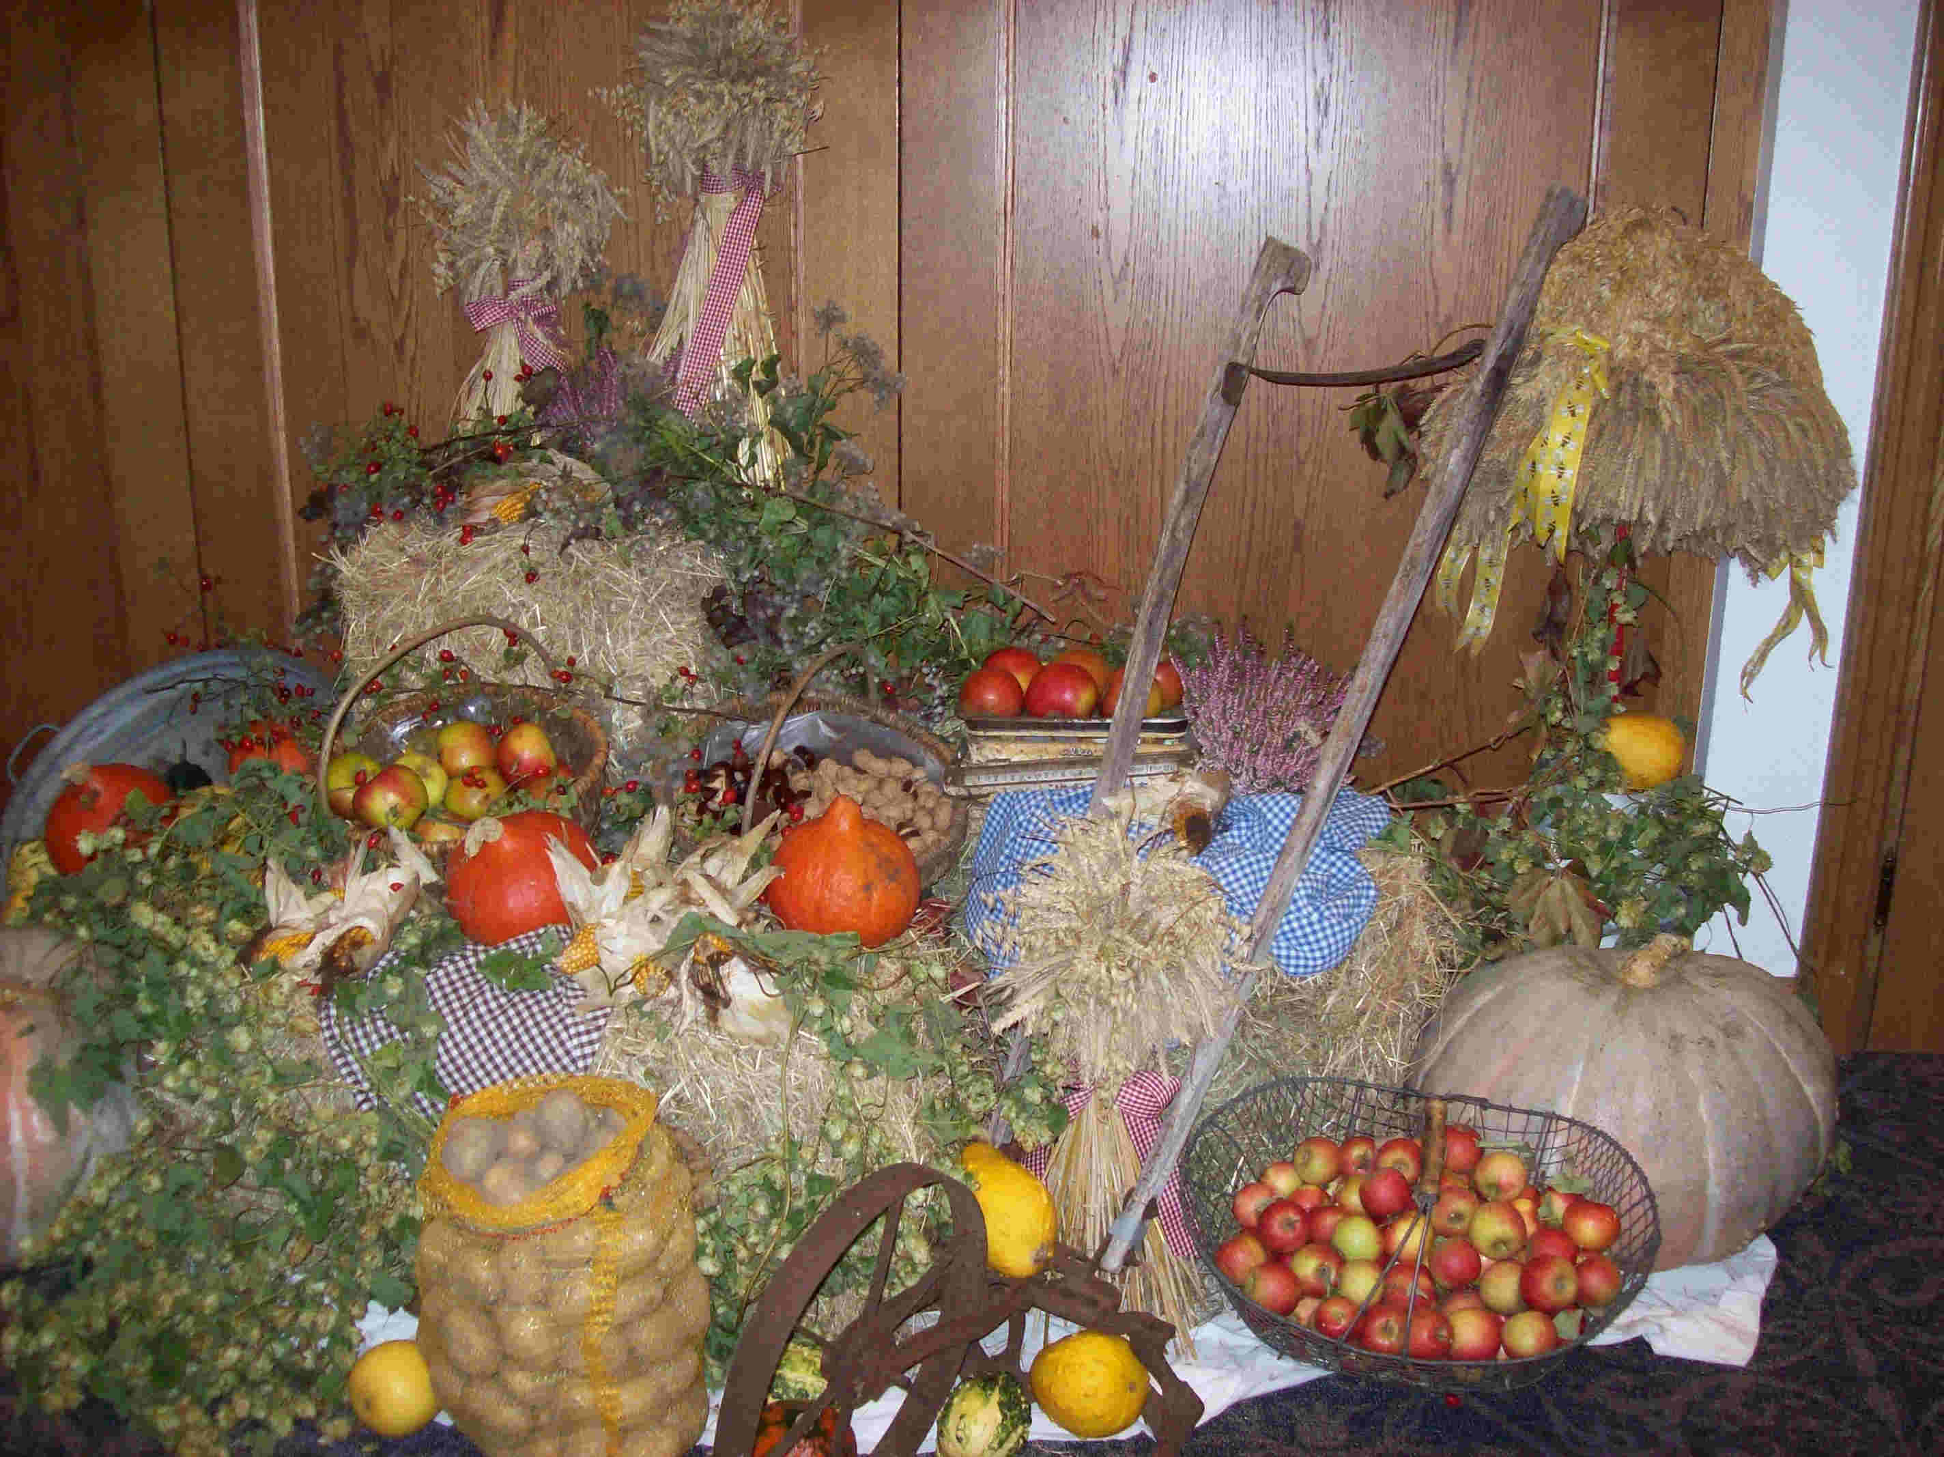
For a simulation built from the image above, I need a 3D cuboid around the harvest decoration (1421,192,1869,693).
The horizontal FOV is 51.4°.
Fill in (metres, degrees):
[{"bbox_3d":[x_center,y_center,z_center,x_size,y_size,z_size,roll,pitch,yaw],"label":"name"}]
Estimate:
[{"bbox_3d":[0.905,-0.378,2.760,0.600,0.640,0.560,0,15,0],"label":"harvest decoration"}]

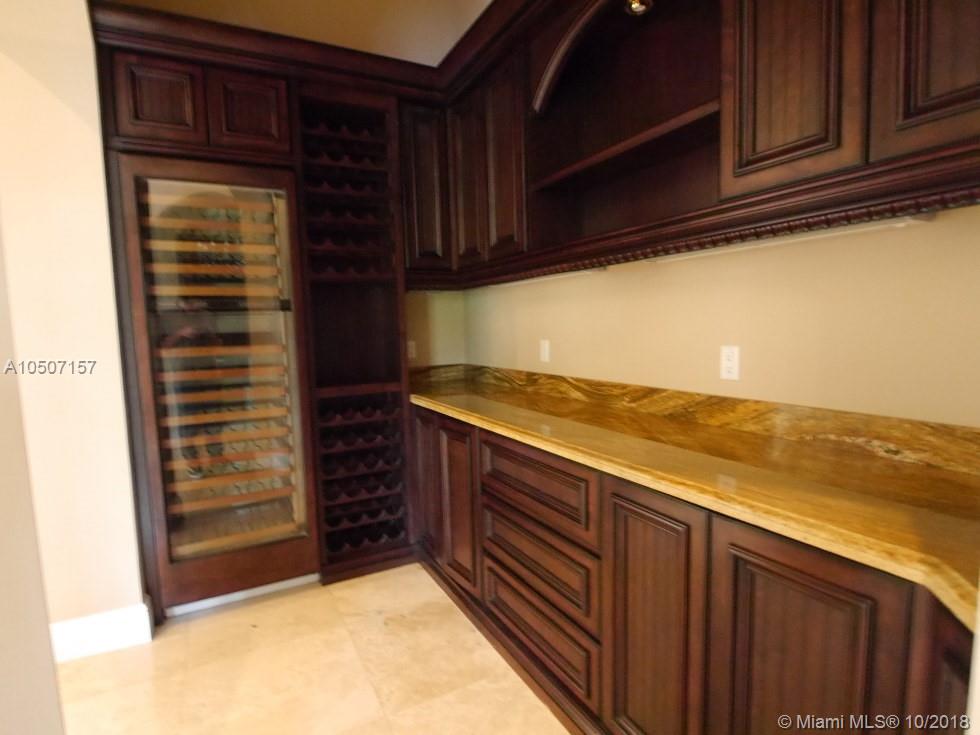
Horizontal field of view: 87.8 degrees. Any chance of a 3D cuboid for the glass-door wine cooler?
[{"bbox_3d":[-1.361,0.075,2.658,0.692,2.051,0.610,-4,5,-28],"label":"glass-door wine cooler"}]

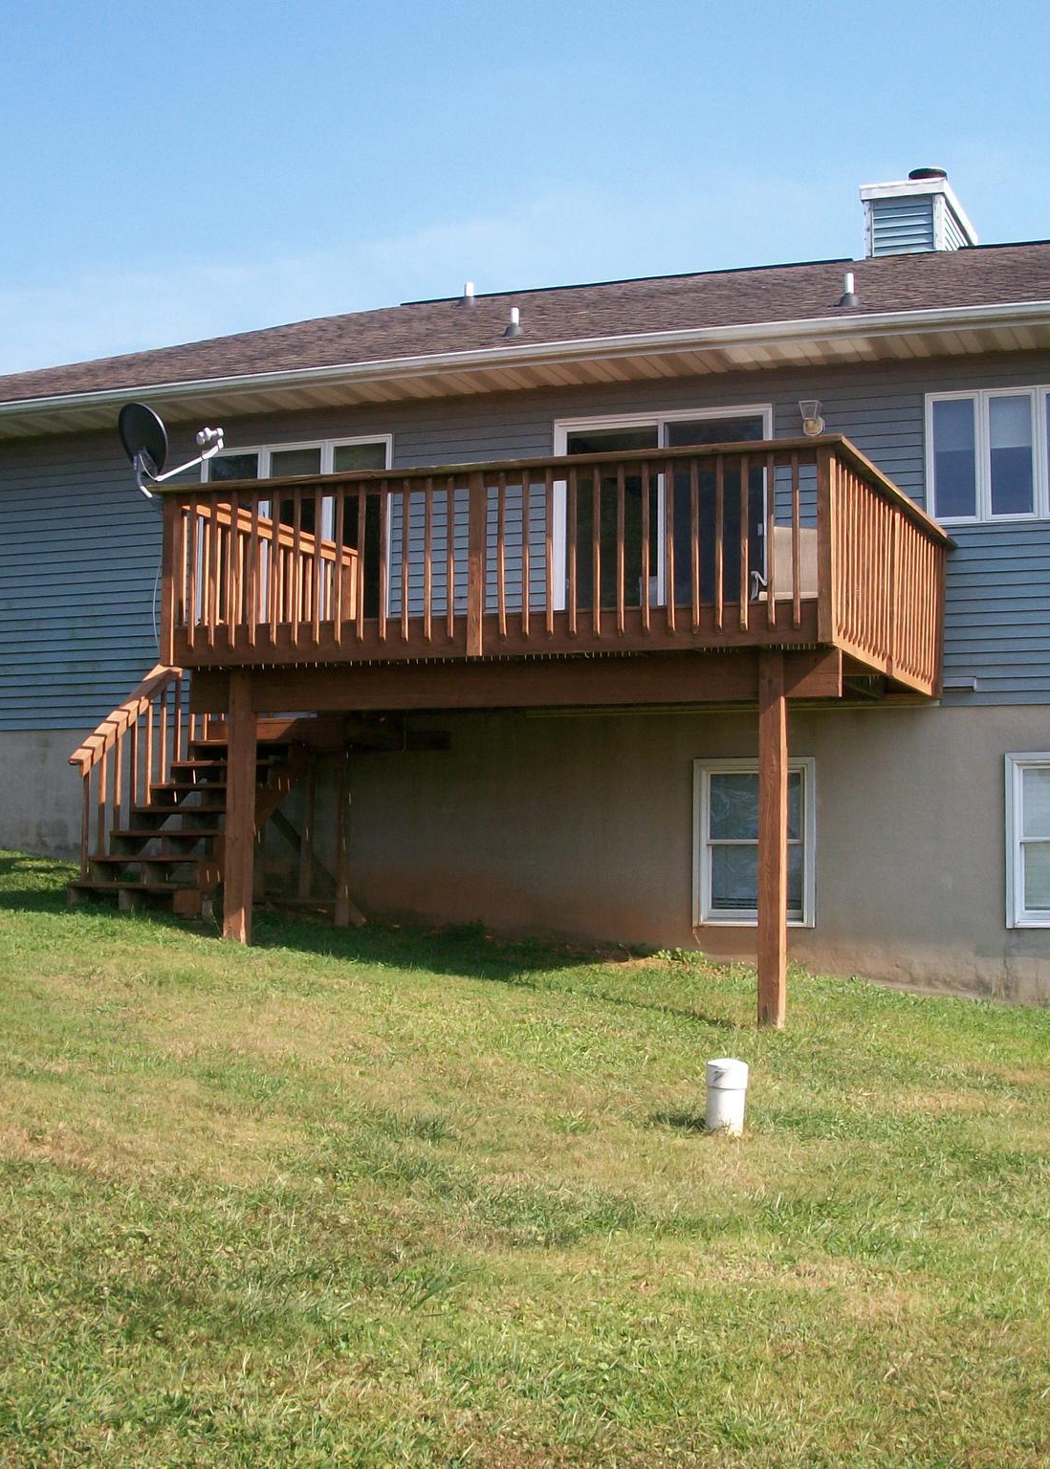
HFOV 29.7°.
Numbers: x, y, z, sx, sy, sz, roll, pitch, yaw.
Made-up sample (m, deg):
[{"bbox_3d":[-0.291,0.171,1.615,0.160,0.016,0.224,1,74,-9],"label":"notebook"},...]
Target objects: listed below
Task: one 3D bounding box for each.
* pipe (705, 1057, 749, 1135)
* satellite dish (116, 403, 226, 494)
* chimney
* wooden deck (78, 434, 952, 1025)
[{"bbox_3d":[0.888,1.597,8.700,0.183,0.310,0.183,1,-4,21],"label":"pipe"},{"bbox_3d":[-2.407,-1.909,13.576,0.500,0.631,0.730,-3,-6,43],"label":"satellite dish"},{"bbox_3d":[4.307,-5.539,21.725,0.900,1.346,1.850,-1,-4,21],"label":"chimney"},{"bbox_3d":[-0.210,0.175,14.407,6.000,3.470,4.100,-1,-4,21],"label":"wooden deck"}]

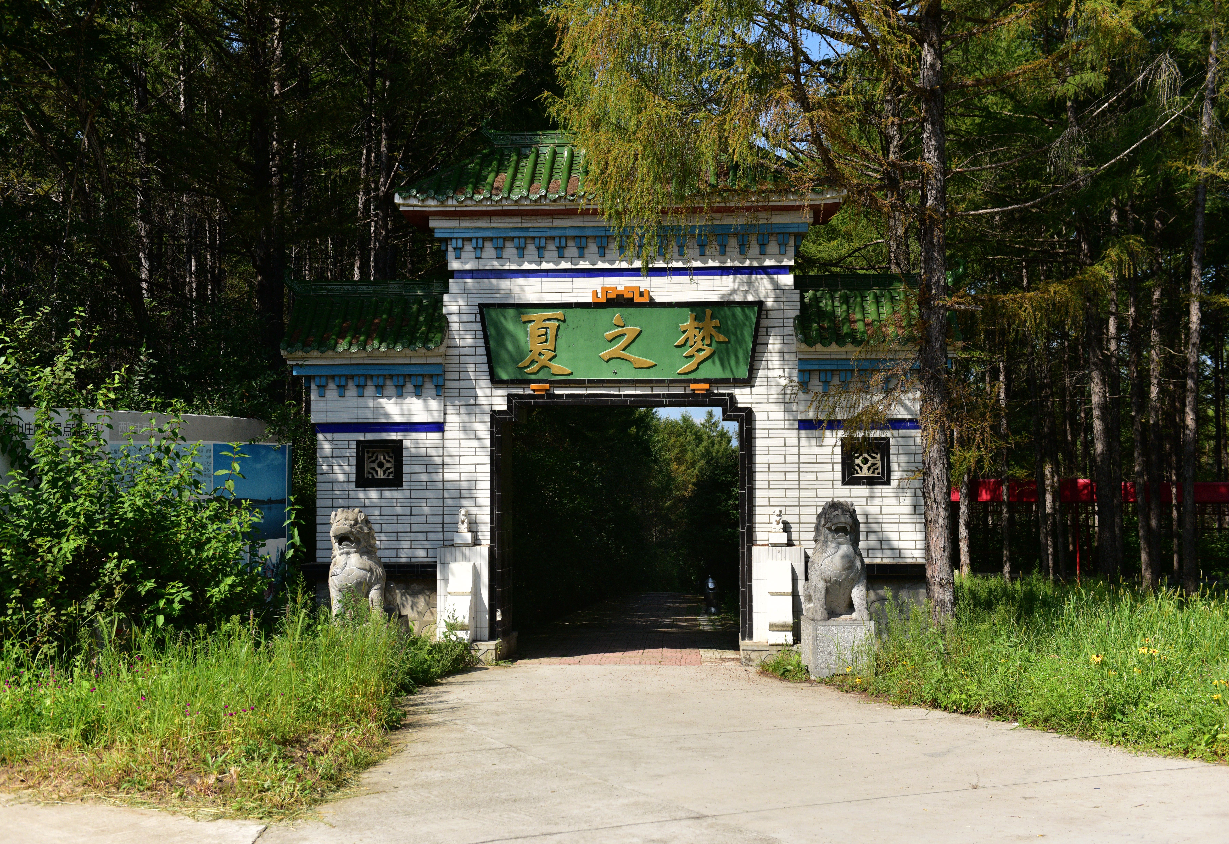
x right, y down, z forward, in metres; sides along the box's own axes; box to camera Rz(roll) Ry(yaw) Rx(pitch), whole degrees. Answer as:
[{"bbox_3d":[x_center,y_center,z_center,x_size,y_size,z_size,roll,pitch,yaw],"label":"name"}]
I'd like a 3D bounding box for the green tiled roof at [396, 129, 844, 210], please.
[{"bbox_3d":[0.119,-3.186,18.187,5.504,1.216,2.050,0,-1,5],"label":"green tiled roof"}]

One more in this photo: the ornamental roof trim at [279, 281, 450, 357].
[{"bbox_3d":[-3.114,-1.352,18.535,2.150,1.018,1.420,0,-1,5],"label":"ornamental roof trim"}]

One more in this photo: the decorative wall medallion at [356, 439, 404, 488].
[{"bbox_3d":[-3.011,0.545,18.157,0.634,0.617,0.140,0,-1,5],"label":"decorative wall medallion"}]

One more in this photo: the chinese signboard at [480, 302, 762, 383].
[{"bbox_3d":[0.082,-0.988,17.594,3.535,1.008,0.120,0,8,5],"label":"chinese signboard"}]

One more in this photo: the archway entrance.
[{"bbox_3d":[0.120,1.317,18.218,3.356,3.312,1.000,0,-3,5],"label":"archway entrance"}]

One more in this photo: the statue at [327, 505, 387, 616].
[{"bbox_3d":[-2.958,1.681,16.600,0.670,1.340,0.780,0,-1,11],"label":"statue"}]

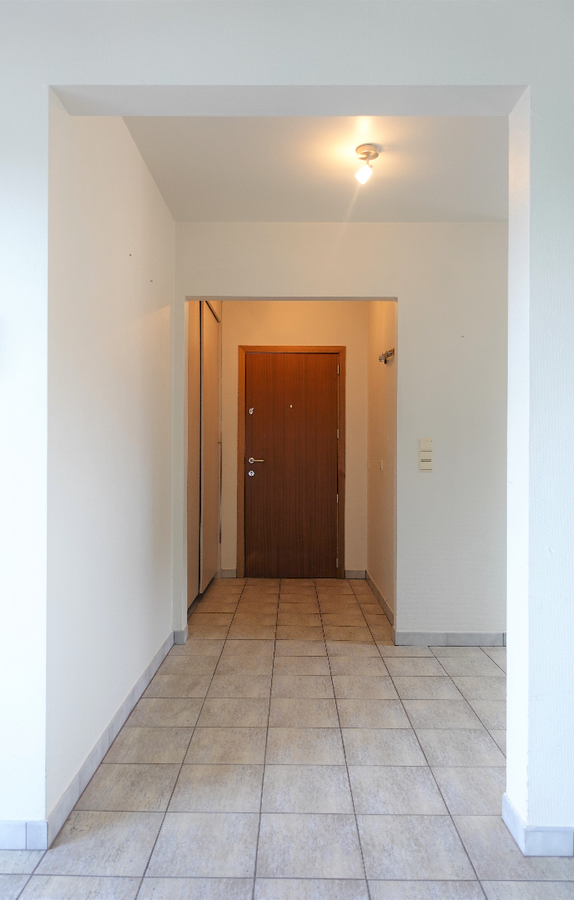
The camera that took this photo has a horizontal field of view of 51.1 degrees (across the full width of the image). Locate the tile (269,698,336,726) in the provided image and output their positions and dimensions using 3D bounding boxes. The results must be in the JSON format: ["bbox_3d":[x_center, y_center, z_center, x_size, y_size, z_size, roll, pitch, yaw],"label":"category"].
[{"bbox_3d":[0.073,1.164,2.646,0.299,0.010,0.292,0,0,0],"label":"tile"}]

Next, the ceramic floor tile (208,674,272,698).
[{"bbox_3d":[-0.224,1.157,2.921,0.298,0.010,0.293,0,0,1],"label":"ceramic floor tile"}]

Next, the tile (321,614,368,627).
[{"bbox_3d":[0.387,1.166,4.108,0.299,0.010,0.292,0,0,0],"label":"tile"}]

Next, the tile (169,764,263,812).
[{"bbox_3d":[-0.232,1.155,2.048,0.298,0.010,0.293,0,0,1],"label":"tile"}]

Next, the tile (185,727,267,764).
[{"bbox_3d":[-0.232,1.162,2.356,0.299,0.010,0.292,0,0,0],"label":"tile"}]

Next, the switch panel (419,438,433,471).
[{"bbox_3d":[0.825,0.031,3.547,0.083,0.200,0.013,0,0,1],"label":"switch panel"}]

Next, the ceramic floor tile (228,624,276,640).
[{"bbox_3d":[-0.219,1.172,3.840,0.300,0.010,0.297,0,0,0],"label":"ceramic floor tile"}]

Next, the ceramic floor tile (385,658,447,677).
[{"bbox_3d":[0.683,1.169,3.224,0.299,0.010,0.294,0,0,0],"label":"ceramic floor tile"}]

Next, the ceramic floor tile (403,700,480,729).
[{"bbox_3d":[0.677,1.167,2.641,0.299,0.010,0.292,0,0,0],"label":"ceramic floor tile"}]

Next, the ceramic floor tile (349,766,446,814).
[{"bbox_3d":[0.371,1.165,2.057,0.299,0.010,0.294,0,0,0],"label":"ceramic floor tile"}]

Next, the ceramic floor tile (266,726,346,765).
[{"bbox_3d":[0.071,1.167,2.360,0.300,0.010,0.297,0,0,0],"label":"ceramic floor tile"}]

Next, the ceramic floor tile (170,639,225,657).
[{"bbox_3d":[-0.522,1.164,3.527,0.299,0.010,0.294,0,0,0],"label":"ceramic floor tile"}]

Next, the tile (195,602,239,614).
[{"bbox_3d":[-0.514,1.165,4.404,0.299,0.010,0.294,0,0,0],"label":"tile"}]

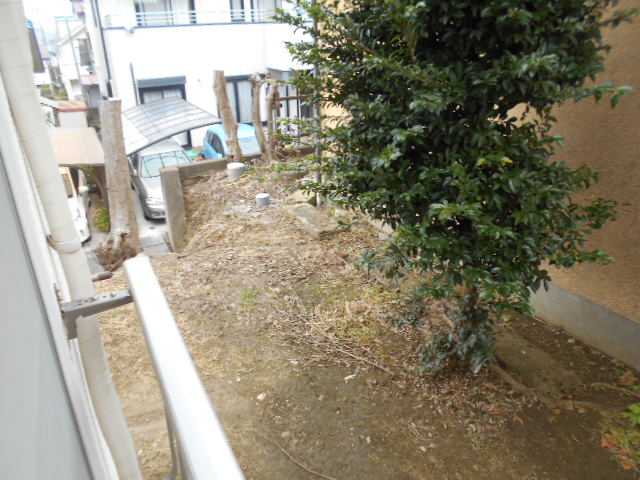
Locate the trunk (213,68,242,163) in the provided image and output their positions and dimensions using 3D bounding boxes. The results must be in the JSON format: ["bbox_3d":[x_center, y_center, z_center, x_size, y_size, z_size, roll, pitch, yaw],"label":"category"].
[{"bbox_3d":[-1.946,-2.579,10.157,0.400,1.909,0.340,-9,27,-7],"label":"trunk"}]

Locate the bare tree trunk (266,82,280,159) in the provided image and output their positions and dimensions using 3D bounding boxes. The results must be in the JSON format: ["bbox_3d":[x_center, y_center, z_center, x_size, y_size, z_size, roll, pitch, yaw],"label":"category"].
[{"bbox_3d":[-1.040,-2.611,10.567,0.280,1.630,0.260,0,26,-7],"label":"bare tree trunk"}]

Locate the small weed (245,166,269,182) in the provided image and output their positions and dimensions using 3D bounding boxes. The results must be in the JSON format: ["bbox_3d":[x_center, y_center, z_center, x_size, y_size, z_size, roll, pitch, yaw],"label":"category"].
[{"bbox_3d":[-1.282,-1.339,9.637,0.450,0.200,0.360,-13,29,-25],"label":"small weed"}]

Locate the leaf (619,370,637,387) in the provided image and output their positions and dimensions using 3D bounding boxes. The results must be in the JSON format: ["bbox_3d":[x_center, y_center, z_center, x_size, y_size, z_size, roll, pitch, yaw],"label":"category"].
[{"bbox_3d":[2.667,1.205,4.169,0.140,0.040,0.140,19,32,35],"label":"leaf"}]

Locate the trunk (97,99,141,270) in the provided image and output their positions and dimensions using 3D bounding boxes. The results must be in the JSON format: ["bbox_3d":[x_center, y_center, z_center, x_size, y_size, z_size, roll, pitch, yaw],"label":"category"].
[{"bbox_3d":[-2.487,-0.645,5.868,0.440,2.083,0.420,-7,26,-25],"label":"trunk"}]

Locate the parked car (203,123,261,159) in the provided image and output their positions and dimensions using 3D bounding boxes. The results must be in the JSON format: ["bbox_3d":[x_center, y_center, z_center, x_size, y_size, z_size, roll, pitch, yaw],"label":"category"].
[{"bbox_3d":[-2.714,-2.687,15.423,1.660,1.520,3.750,-13,29,-25],"label":"parked car"}]

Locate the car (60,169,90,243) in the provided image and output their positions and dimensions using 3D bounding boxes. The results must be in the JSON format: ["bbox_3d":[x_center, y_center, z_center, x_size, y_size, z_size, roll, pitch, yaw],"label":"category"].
[{"bbox_3d":[-6.948,-1.102,12.271,1.600,1.520,3.800,-13,29,-25],"label":"car"}]

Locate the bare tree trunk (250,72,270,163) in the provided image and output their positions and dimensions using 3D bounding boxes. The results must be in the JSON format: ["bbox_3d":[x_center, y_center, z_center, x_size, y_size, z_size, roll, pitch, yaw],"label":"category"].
[{"bbox_3d":[-1.260,-2.586,10.257,0.340,1.881,0.300,-5,26,-5],"label":"bare tree trunk"}]

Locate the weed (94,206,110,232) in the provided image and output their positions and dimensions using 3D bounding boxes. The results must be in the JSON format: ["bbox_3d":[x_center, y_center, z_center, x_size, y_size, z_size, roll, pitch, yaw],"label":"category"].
[{"bbox_3d":[-5.434,-0.518,12.181,0.450,0.500,0.450,-13,29,-25],"label":"weed"}]

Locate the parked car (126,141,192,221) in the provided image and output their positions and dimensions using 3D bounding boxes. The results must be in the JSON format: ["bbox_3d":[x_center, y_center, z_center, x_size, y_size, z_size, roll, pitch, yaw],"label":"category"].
[{"bbox_3d":[-4.596,-1.969,14.042,1.700,1.470,4.350,-13,29,-25],"label":"parked car"}]

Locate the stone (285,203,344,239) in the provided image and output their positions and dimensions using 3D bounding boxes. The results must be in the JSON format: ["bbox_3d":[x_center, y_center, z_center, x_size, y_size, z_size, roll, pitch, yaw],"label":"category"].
[{"bbox_3d":[-0.087,-0.310,7.444,0.470,0.120,1.120,-13,29,-25],"label":"stone"}]

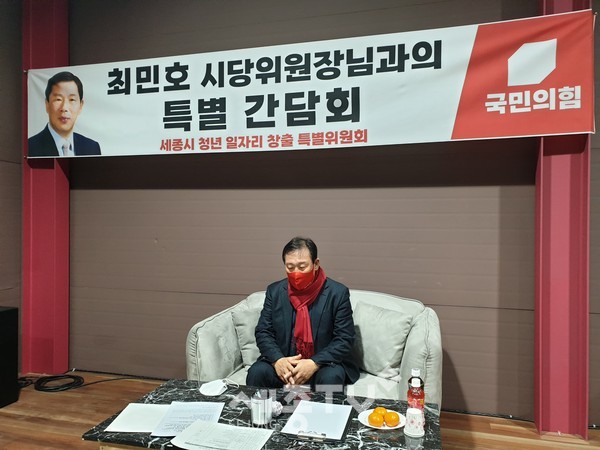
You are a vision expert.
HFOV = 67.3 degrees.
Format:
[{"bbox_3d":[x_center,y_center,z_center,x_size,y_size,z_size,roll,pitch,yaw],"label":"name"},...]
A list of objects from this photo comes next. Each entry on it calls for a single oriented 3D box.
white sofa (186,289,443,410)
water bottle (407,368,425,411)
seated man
[{"bbox_3d":[0.114,0.815,2.555,1.286,0.820,0.800,0,0,14],"label":"white sofa"},{"bbox_3d":[0.426,0.626,1.645,0.064,0.199,0.064,0,0,14],"label":"water bottle"},{"bbox_3d":[0.018,0.645,2.336,0.545,1.160,0.670,0,0,14],"label":"seated man"}]

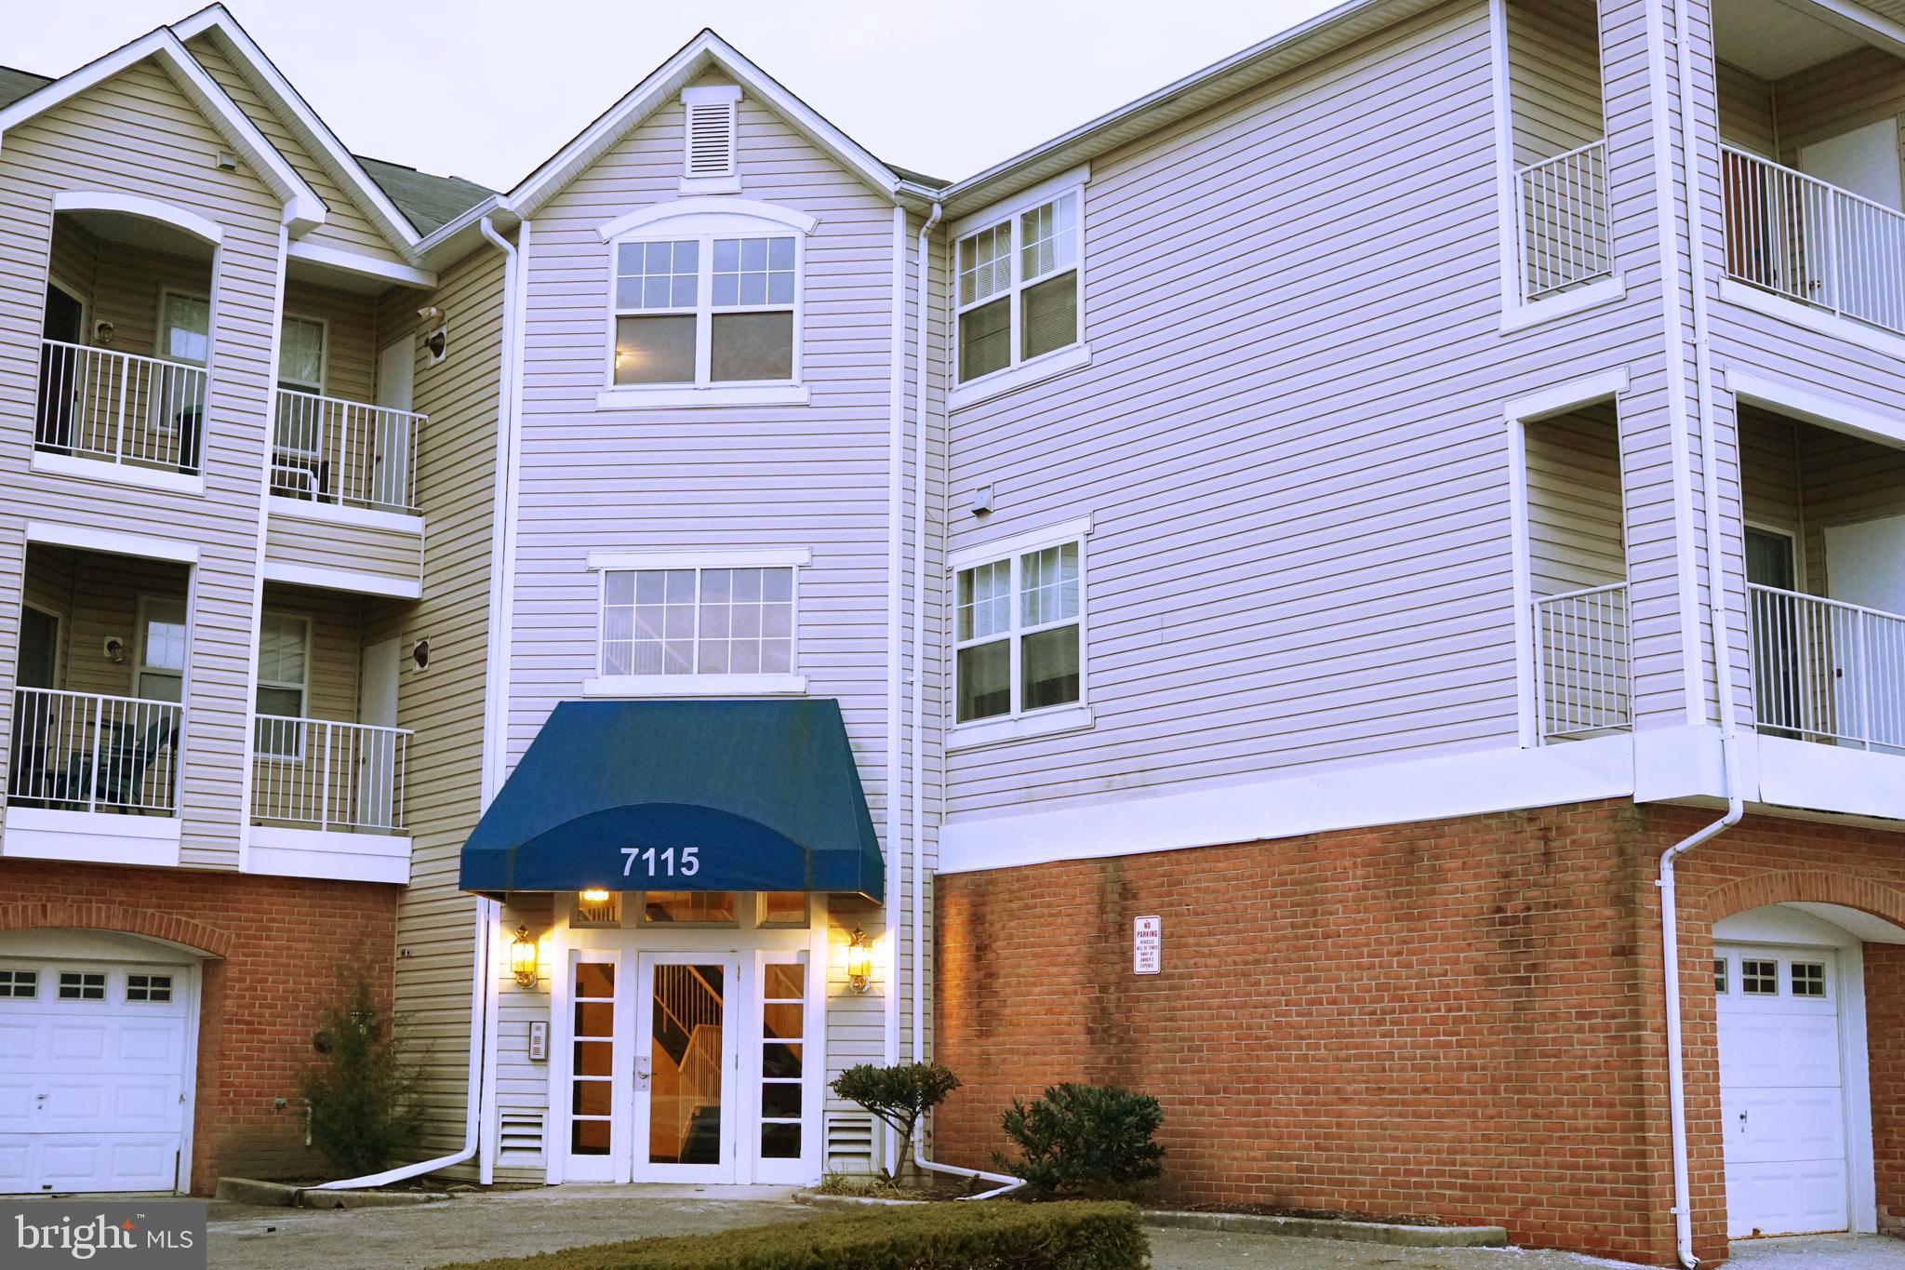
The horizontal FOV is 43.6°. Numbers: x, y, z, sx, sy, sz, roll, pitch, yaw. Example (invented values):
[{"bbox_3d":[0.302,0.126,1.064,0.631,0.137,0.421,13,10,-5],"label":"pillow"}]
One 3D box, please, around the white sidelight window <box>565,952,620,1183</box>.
[{"bbox_3d":[-3.240,3.884,21.479,0.470,2.040,0.080,-1,-10,8],"label":"white sidelight window"}]

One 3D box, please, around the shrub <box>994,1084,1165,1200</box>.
[{"bbox_3d":[1.010,4.011,18.784,1.327,0.885,1.200,0,-11,0],"label":"shrub"}]

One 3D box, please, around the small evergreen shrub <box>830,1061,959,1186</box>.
[{"bbox_3d":[-0.492,4.152,20.180,1.123,1.038,1.050,0,-11,0],"label":"small evergreen shrub"}]

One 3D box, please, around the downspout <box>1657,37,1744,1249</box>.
[{"bbox_3d":[4.842,-0.508,15.818,0.210,9.130,0.600,8,-13,-37],"label":"downspout"}]

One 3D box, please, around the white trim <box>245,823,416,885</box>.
[{"bbox_3d":[-5.937,2.103,22.707,1.660,0.450,0.080,8,-13,-37],"label":"white trim"}]

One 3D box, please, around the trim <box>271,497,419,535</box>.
[{"bbox_3d":[-5.931,-1.175,23.307,1.660,0.165,0.060,8,-13,-37],"label":"trim"}]

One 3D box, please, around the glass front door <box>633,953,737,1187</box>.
[{"bbox_3d":[-2.355,3.848,21.151,0.904,2.006,0.060,-1,-11,6],"label":"glass front door"}]

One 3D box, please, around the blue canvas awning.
[{"bbox_3d":[-2.404,1.366,20.905,3.450,1.870,1.380,-1,-11,6],"label":"blue canvas awning"}]

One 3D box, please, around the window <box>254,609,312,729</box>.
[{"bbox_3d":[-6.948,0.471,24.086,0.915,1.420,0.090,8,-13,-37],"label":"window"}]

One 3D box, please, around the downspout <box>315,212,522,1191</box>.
[{"bbox_3d":[-4.834,0.389,21.688,1.440,9.070,0.130,8,-13,-37],"label":"downspout"}]

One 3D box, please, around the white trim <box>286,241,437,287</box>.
[{"bbox_3d":[-5.890,-3.711,23.799,1.640,0.140,0.080,8,-13,-37],"label":"white trim"}]

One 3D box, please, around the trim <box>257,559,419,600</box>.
[{"bbox_3d":[-5.935,-0.532,23.187,1.660,0.165,0.060,8,-13,-37],"label":"trim"}]

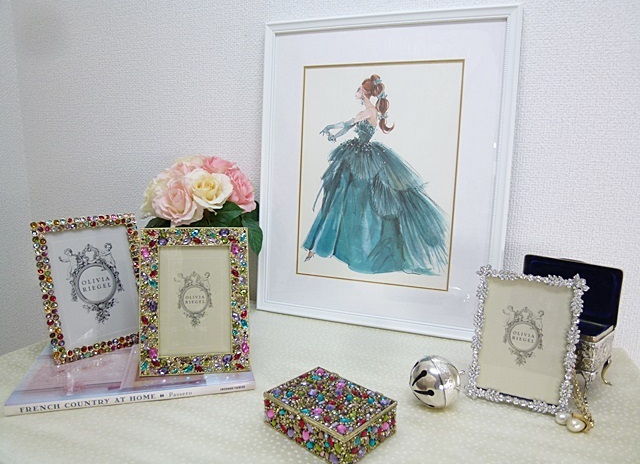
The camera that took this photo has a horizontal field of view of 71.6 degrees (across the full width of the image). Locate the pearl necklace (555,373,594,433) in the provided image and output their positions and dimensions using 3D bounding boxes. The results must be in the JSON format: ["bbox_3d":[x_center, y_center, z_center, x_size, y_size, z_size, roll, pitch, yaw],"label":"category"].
[{"bbox_3d":[0.313,0.200,0.537,0.052,0.058,0.045,-8,14,-44],"label":"pearl necklace"}]

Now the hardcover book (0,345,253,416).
[{"bbox_3d":[-0.257,0.187,0.662,0.290,0.014,0.225,-1,10,-15],"label":"hardcover book"}]

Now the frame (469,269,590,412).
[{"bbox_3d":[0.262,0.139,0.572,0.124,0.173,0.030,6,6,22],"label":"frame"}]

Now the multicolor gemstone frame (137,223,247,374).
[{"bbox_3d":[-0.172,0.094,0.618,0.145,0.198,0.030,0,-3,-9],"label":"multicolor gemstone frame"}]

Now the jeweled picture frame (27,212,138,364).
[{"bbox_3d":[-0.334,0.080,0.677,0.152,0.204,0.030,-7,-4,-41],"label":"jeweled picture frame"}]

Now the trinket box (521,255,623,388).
[{"bbox_3d":[0.337,0.129,0.638,0.085,0.166,0.135,-8,13,-43],"label":"trinket box"}]

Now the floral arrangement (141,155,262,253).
[{"bbox_3d":[-0.205,0.015,0.800,0.207,0.305,0.195,-1,10,-14],"label":"floral arrangement"}]

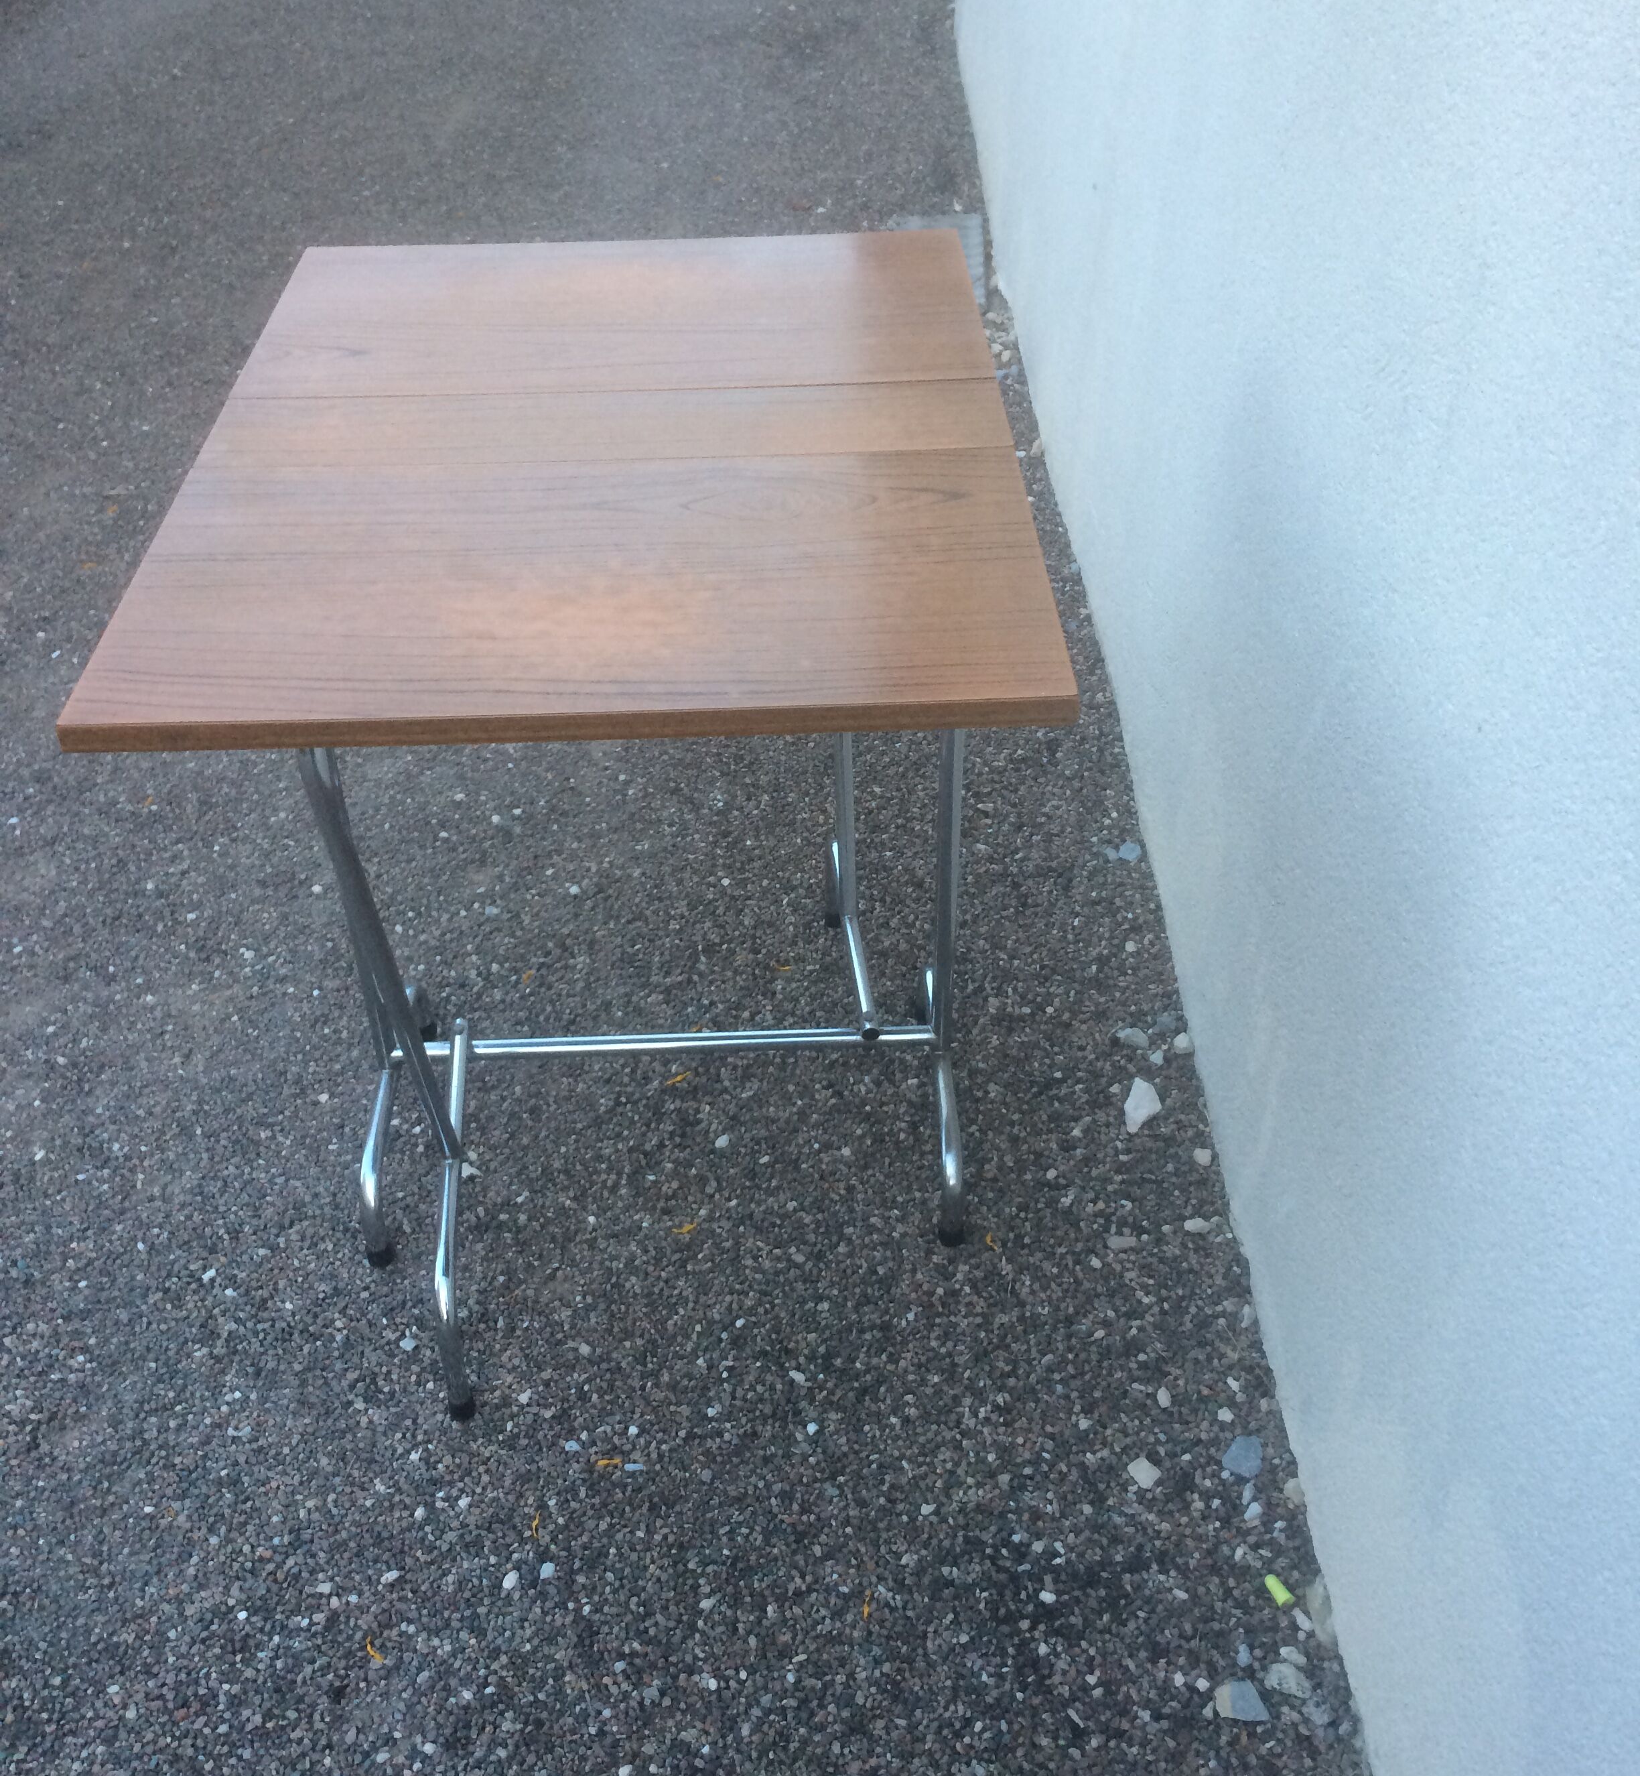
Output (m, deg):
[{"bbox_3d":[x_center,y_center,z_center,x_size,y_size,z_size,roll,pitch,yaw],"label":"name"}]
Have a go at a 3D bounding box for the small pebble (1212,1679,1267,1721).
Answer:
[{"bbox_3d":[0.318,0.612,1.378,0.036,0.012,0.028,-2,39,-1],"label":"small pebble"}]

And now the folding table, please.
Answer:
[{"bbox_3d":[-0.152,-0.051,1.613,0.595,0.765,0.787,-2,39,-1],"label":"folding table"}]

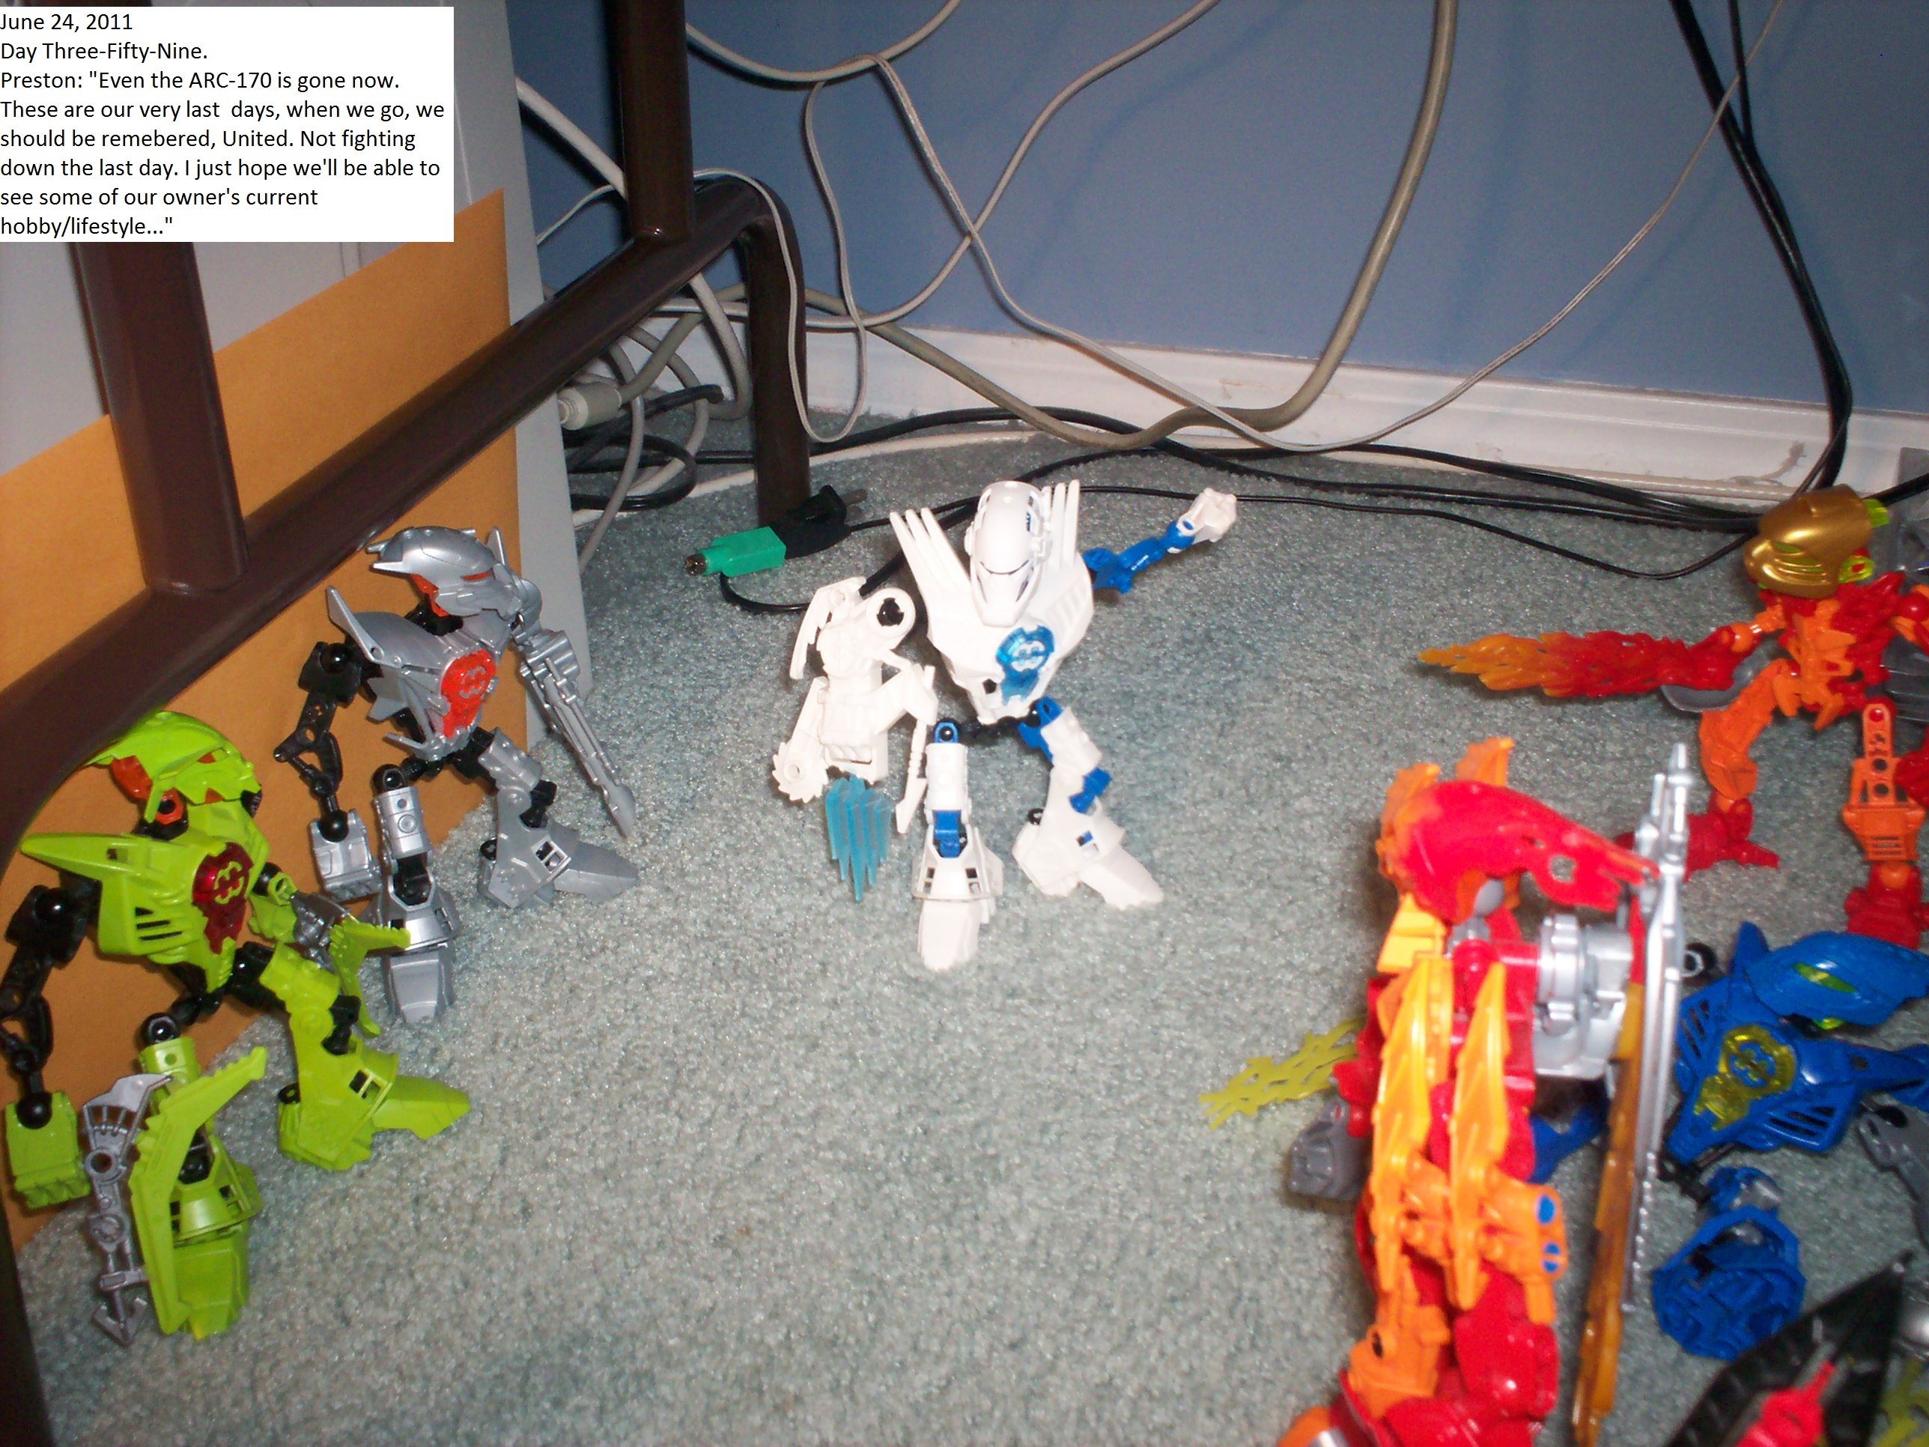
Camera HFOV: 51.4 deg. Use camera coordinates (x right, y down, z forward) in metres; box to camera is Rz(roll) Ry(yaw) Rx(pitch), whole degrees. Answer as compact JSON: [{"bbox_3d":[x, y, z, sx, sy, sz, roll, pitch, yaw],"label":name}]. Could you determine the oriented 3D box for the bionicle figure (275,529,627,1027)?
[{"bbox_3d":[-0.160,0.001,0.644,0.080,0.160,0.100,26,38,36],"label":"bionicle figure"}]

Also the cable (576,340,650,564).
[{"bbox_3d":[-0.164,-0.128,0.935,0.035,0.085,0.080,1,30,0],"label":"cable"}]

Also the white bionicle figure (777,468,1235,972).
[{"bbox_3d":[0.028,-0.013,0.670,0.165,0.160,0.088,-12,32,-21],"label":"white bionicle figure"}]

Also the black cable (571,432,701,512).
[{"bbox_3d":[-0.163,-0.123,0.990,0.072,0.018,0.070,1,30,0],"label":"black cable"}]

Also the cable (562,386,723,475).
[{"bbox_3d":[-0.160,-0.145,0.995,0.082,0.033,0.060,1,30,0],"label":"cable"}]

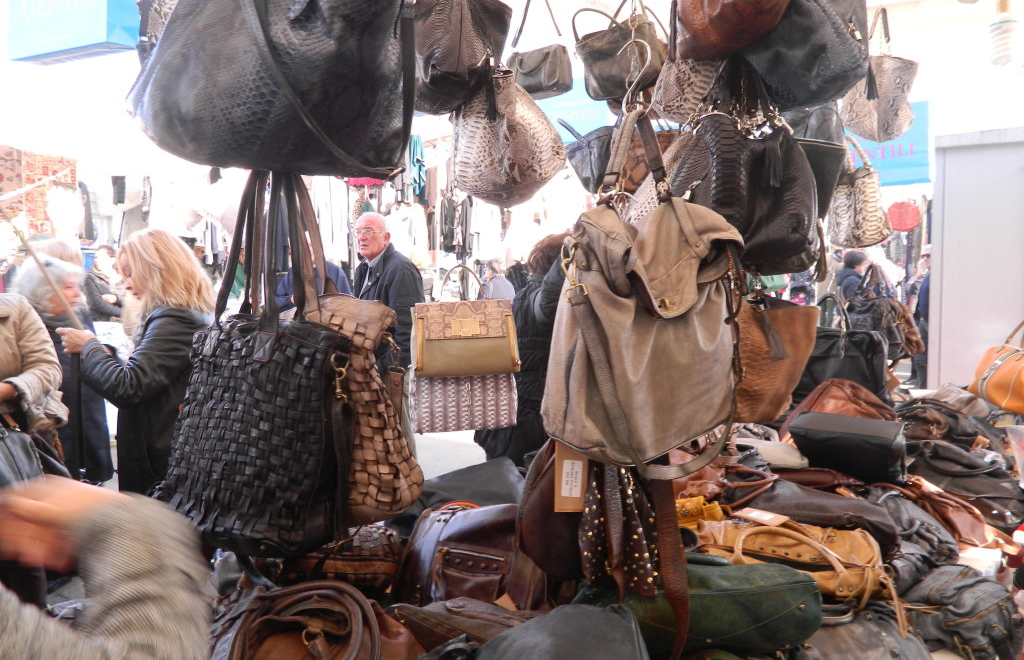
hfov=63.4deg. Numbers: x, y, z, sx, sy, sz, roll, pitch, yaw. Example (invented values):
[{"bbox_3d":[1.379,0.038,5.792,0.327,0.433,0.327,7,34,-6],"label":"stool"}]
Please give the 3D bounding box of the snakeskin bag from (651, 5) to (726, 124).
[{"bbox_3d":[0.493,-0.693,2.100,0.310,0.360,0.160,1,4,14],"label":"snakeskin bag"}]

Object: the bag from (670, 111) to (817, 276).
[{"bbox_3d":[0.510,-0.303,1.850,0.340,0.360,0.170,2,4,20],"label":"bag"}]

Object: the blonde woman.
[{"bbox_3d":[-1.345,0.472,3.060,0.520,1.660,0.500,-1,4,-14],"label":"blonde woman"}]

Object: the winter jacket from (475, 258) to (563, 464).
[{"bbox_3d":[0.128,0.137,3.600,0.440,0.850,0.520,-3,5,-38],"label":"winter jacket"}]

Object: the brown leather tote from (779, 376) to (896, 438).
[{"bbox_3d":[1.045,0.267,2.650,0.370,0.230,0.200,1,4,17],"label":"brown leather tote"}]

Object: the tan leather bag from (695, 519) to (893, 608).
[{"bbox_3d":[0.549,0.457,1.620,0.380,0.160,0.240,2,-15,27],"label":"tan leather bag"}]

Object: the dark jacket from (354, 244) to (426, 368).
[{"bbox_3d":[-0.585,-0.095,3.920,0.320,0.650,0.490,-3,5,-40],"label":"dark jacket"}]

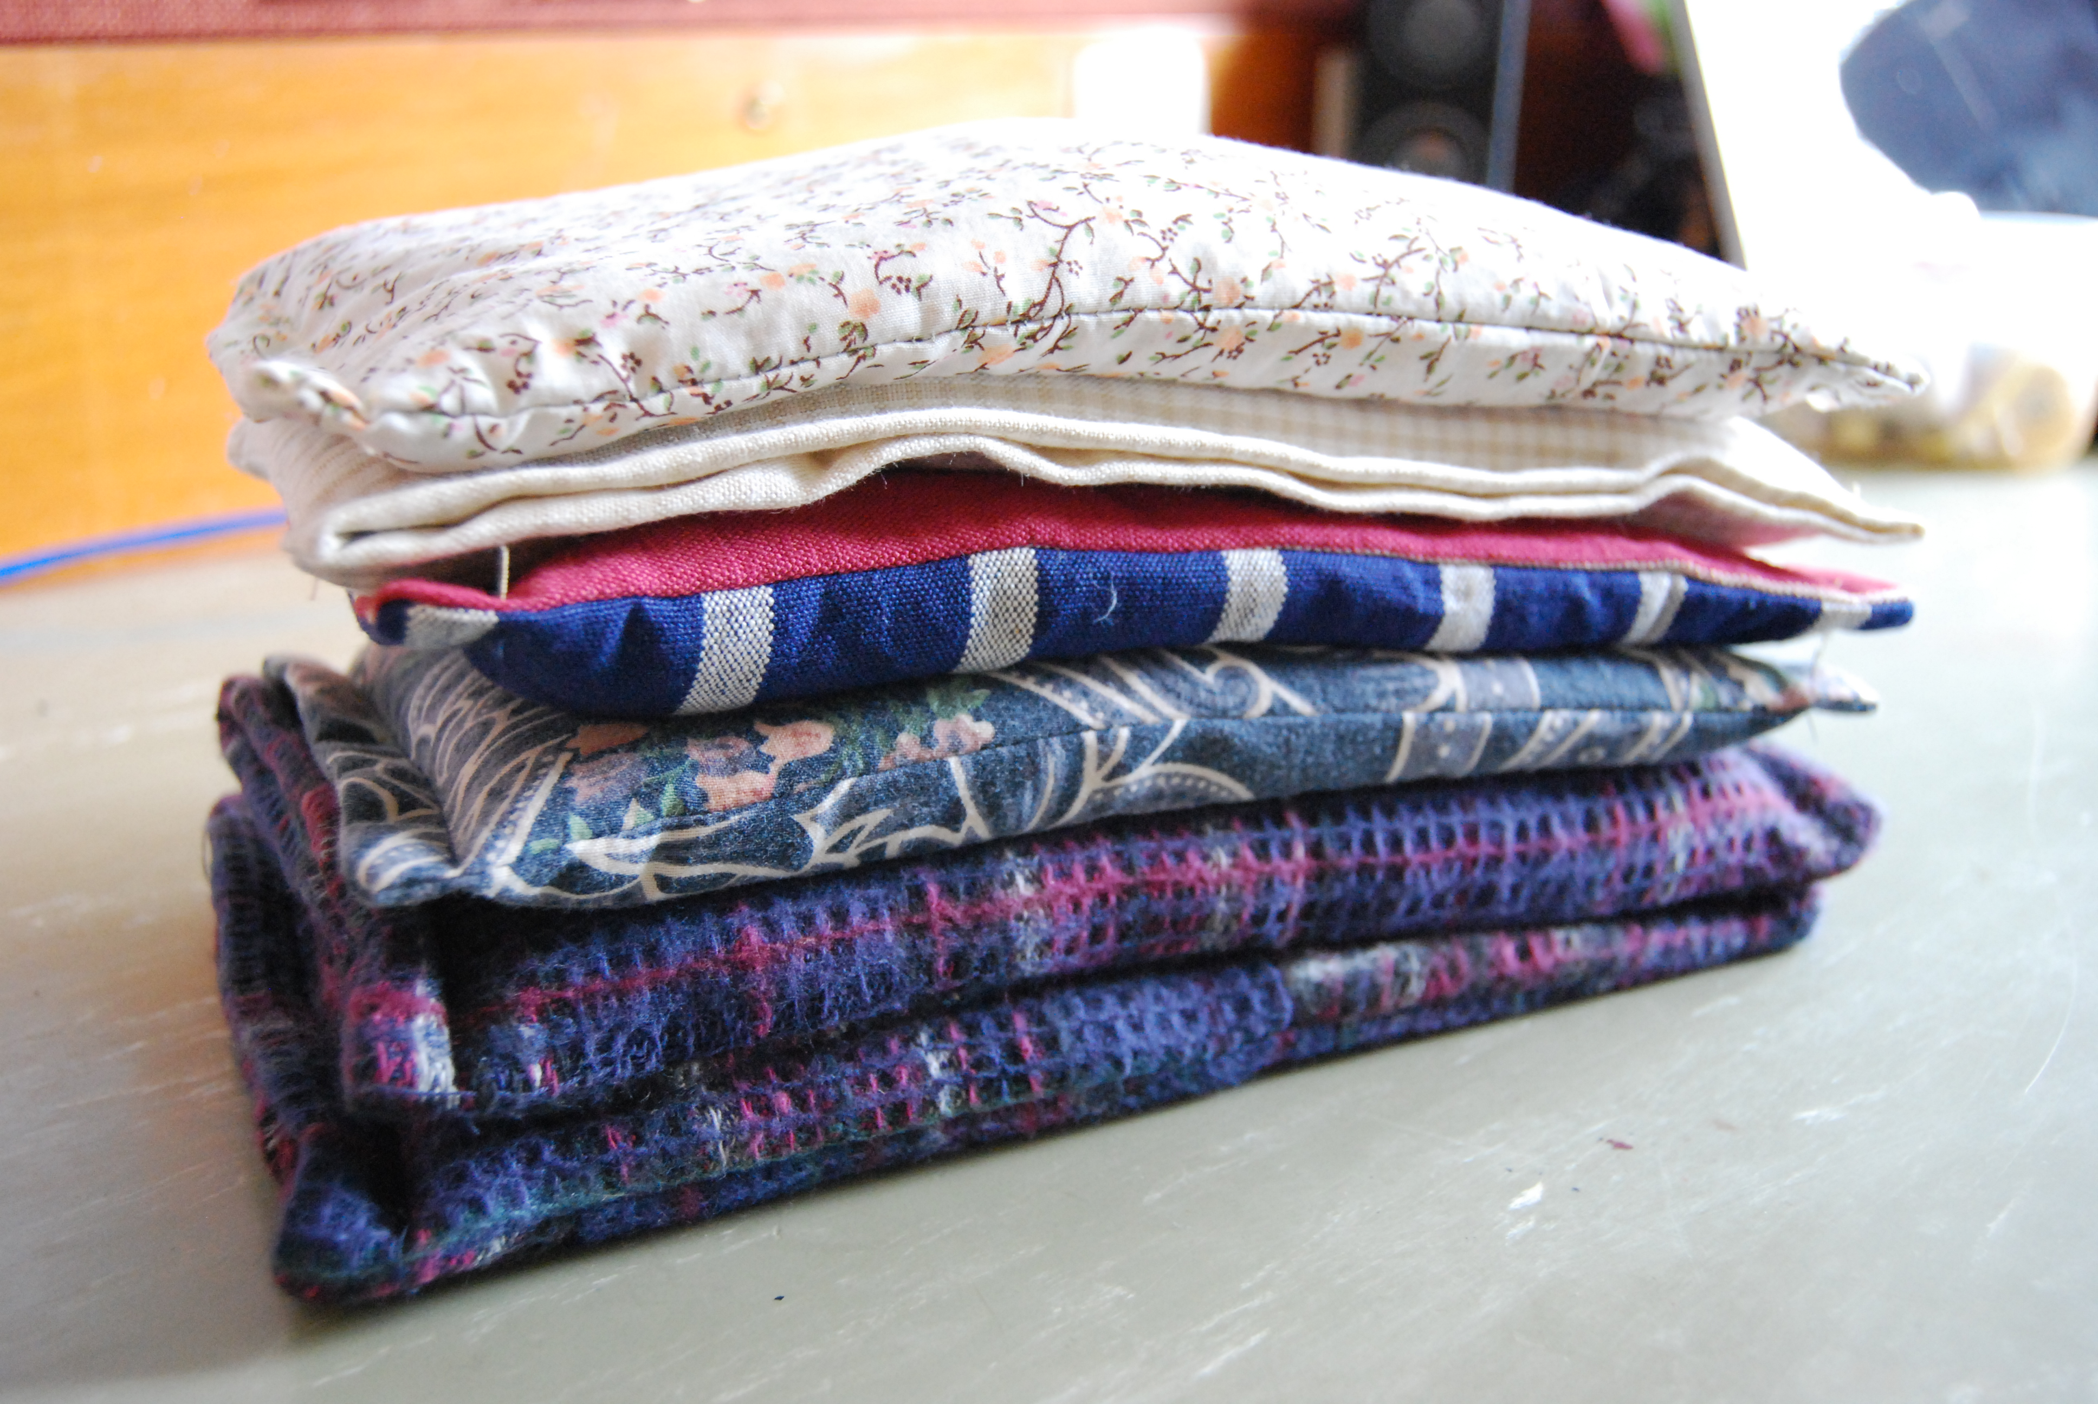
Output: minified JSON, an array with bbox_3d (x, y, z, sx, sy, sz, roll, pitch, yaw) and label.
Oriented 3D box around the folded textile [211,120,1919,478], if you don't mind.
[{"bbox_3d":[-0.001,-0.082,0.384,0.268,0.040,0.126,-6,22,-16],"label":"folded textile"}]

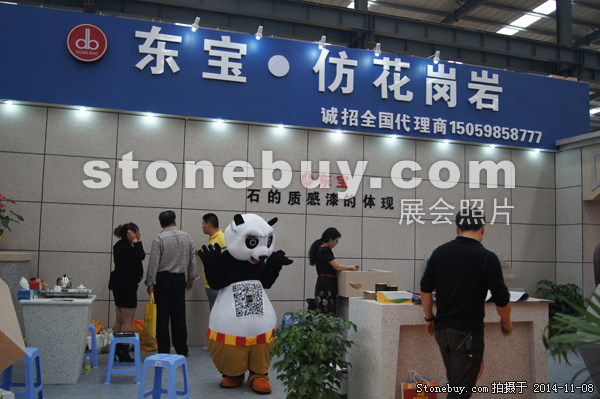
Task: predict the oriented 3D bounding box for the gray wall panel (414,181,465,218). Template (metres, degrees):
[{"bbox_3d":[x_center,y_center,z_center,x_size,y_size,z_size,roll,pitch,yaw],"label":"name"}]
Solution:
[{"bbox_3d":[2.139,0.024,8.398,0.855,0.600,0.040,3,-5,-17],"label":"gray wall panel"}]

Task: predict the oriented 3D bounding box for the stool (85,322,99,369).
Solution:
[{"bbox_3d":[-2.350,1.581,5.971,0.340,0.450,0.310,3,-5,-17],"label":"stool"}]

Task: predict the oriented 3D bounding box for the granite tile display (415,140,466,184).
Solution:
[{"bbox_3d":[2.157,-0.574,8.446,0.855,0.600,0.040,3,-5,-17],"label":"granite tile display"}]

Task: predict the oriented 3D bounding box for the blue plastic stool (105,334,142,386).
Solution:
[{"bbox_3d":[-1.714,1.556,5.422,0.340,0.450,0.310,3,-5,-10],"label":"blue plastic stool"}]

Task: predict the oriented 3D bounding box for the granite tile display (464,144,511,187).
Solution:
[{"bbox_3d":[2.975,-0.531,8.690,0.855,0.600,0.040,3,-5,-17],"label":"granite tile display"}]

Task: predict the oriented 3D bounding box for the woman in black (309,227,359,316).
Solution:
[{"bbox_3d":[0.387,1.124,6.350,0.550,1.580,0.440,2,-5,-10],"label":"woman in black"}]

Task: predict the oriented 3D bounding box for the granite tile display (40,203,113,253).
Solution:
[{"bbox_3d":[-2.787,0.361,6.884,0.857,0.600,0.040,3,-5,-17],"label":"granite tile display"}]

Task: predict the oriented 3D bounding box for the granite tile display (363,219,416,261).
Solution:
[{"bbox_3d":[1.304,0.579,8.107,0.855,0.600,0.040,3,-5,-17],"label":"granite tile display"}]

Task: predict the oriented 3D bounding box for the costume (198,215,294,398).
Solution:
[{"bbox_3d":[-0.506,0.967,5.150,0.860,1.650,0.650,3,-5,-16],"label":"costume"}]

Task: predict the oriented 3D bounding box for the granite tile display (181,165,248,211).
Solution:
[{"bbox_3d":[-1.134,-0.149,7.425,0.855,0.600,0.040,3,-5,-17],"label":"granite tile display"}]

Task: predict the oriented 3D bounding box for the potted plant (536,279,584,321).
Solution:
[{"bbox_3d":[3.935,1.715,8.300,0.690,0.930,0.690,3,-5,-17],"label":"potted plant"}]

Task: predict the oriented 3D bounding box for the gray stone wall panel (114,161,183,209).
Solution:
[{"bbox_3d":[-1.952,-0.192,7.182,0.855,0.600,0.040,3,-5,-17],"label":"gray stone wall panel"}]

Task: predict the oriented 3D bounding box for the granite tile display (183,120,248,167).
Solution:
[{"bbox_3d":[-1.117,-0.747,7.473,0.855,0.600,0.040,3,-5,-17],"label":"granite tile display"}]

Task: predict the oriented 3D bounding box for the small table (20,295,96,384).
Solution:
[{"bbox_3d":[-2.377,1.372,5.413,0.620,0.777,0.600,3,-5,-17],"label":"small table"}]

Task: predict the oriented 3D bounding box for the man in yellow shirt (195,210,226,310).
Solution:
[{"bbox_3d":[-1.075,1.050,6.830,0.420,1.730,0.480,3,-5,-17],"label":"man in yellow shirt"}]

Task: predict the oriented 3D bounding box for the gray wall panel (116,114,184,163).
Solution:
[{"bbox_3d":[-1.935,-0.790,7.230,0.855,0.600,0.040,3,-5,-17],"label":"gray wall panel"}]

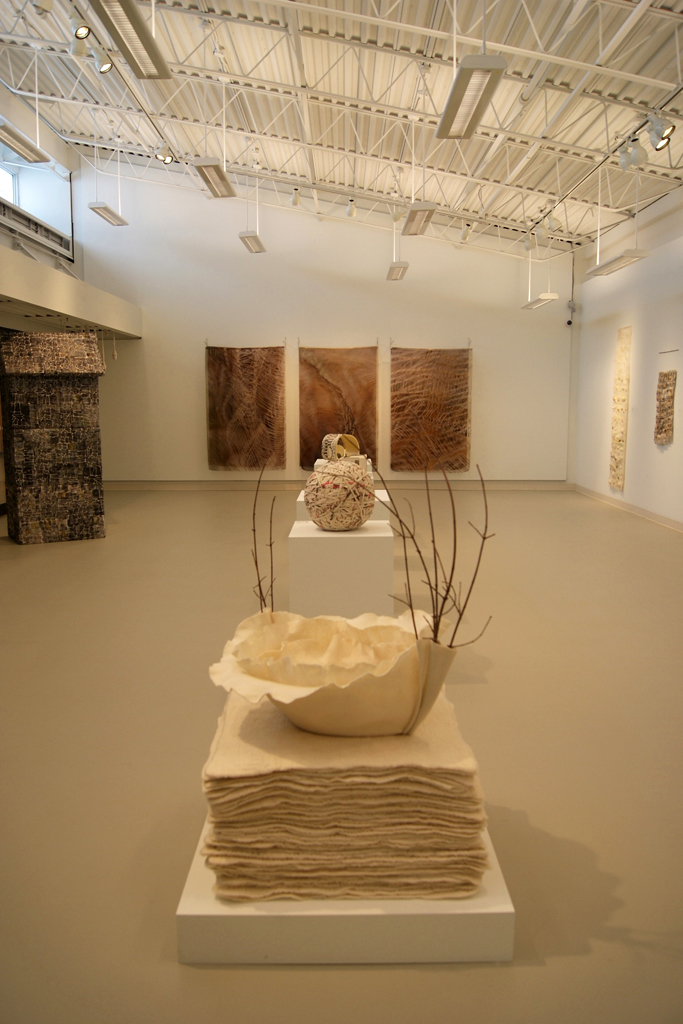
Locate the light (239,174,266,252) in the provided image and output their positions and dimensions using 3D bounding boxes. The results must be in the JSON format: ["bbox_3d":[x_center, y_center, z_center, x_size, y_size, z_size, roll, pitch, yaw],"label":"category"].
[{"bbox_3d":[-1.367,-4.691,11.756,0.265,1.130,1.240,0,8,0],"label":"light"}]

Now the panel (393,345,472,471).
[{"bbox_3d":[1.556,-1.765,13.284,1.436,2.117,0.050,0,8,0],"label":"panel"}]

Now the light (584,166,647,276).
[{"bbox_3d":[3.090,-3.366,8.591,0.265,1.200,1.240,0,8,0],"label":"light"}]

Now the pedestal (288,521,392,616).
[{"bbox_3d":[0.005,0.469,4.804,0.610,0.745,0.600,0,8,0],"label":"pedestal"}]

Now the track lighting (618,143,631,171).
[{"bbox_3d":[2.591,-3.254,7.031,0.115,0.230,0.150,5,9,30],"label":"track lighting"}]

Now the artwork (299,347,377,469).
[{"bbox_3d":[-0.053,-1.774,13.283,1.347,2.117,0.050,0,8,0],"label":"artwork"}]

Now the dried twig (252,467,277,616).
[{"bbox_3d":[-0.267,0.092,2.660,0.085,0.515,0.100,0,8,0],"label":"dried twig"}]

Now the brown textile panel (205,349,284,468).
[{"bbox_3d":[-1.648,-1.774,13.283,1.320,2.117,0.050,0,8,0],"label":"brown textile panel"}]

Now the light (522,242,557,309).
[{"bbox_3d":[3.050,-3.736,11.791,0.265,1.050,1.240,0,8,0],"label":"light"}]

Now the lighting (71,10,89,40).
[{"bbox_3d":[-2.125,-3.968,6.253,0.170,0.210,0.145,8,11,43],"label":"lighting"}]

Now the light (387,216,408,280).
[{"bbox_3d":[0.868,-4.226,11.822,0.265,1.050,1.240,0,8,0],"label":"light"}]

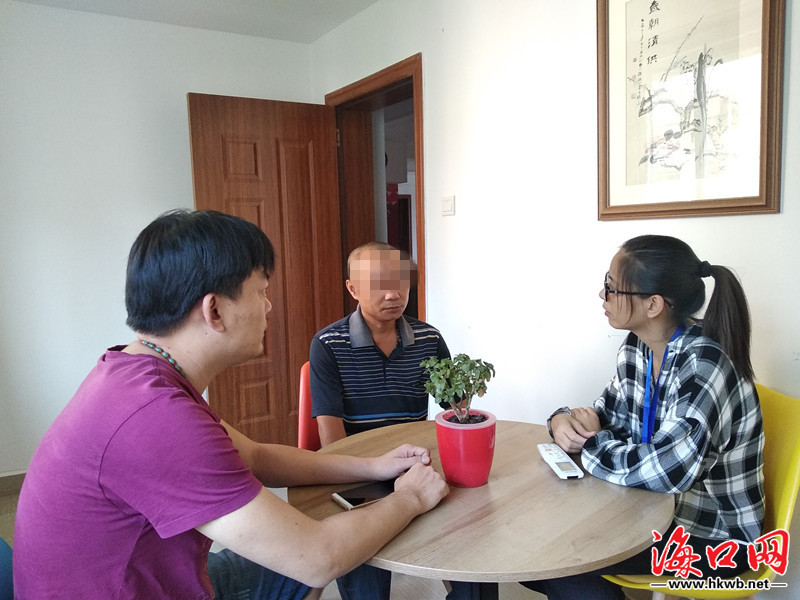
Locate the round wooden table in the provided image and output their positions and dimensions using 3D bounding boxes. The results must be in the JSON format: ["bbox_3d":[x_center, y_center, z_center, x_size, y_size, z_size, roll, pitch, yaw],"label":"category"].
[{"bbox_3d":[0.171,0.749,1.351,0.800,0.744,0.800,-1,6,0],"label":"round wooden table"}]

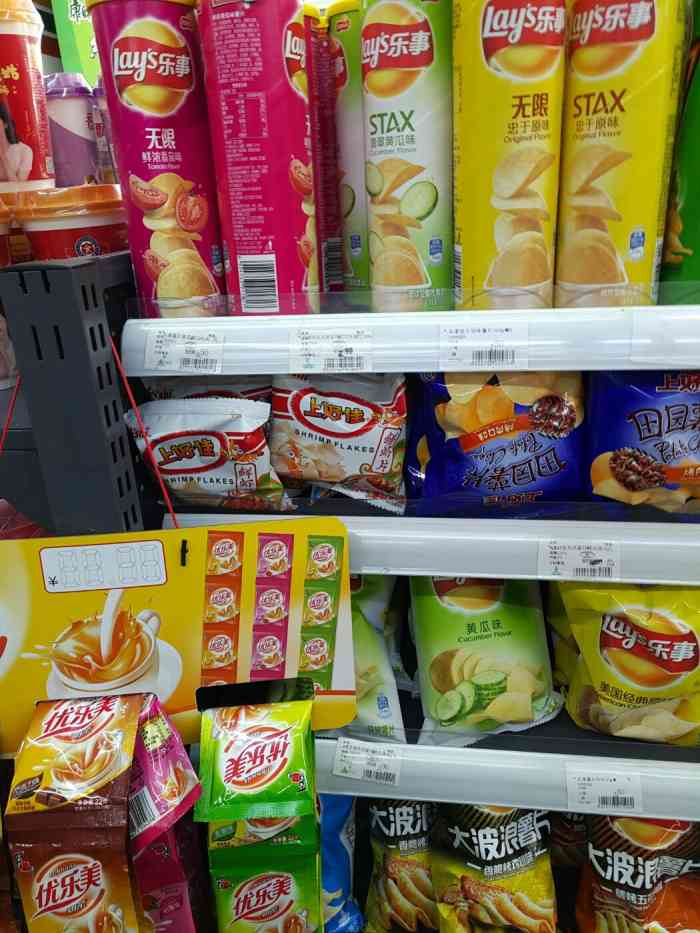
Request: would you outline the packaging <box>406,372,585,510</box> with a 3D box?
[{"bbox_3d":[0.108,-0.053,0.625,0.130,0.158,0.052,-2,-5,4],"label":"packaging"}]

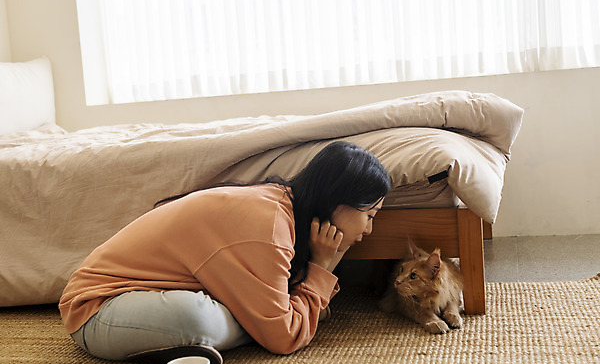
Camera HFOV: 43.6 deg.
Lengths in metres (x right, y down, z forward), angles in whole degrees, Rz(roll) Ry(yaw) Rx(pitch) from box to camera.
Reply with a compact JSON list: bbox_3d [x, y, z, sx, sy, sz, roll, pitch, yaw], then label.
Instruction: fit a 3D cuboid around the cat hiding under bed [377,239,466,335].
[{"bbox_3d":[0.289,0.220,1.927,0.210,0.210,0.390,-5,6,-16],"label":"cat hiding under bed"}]

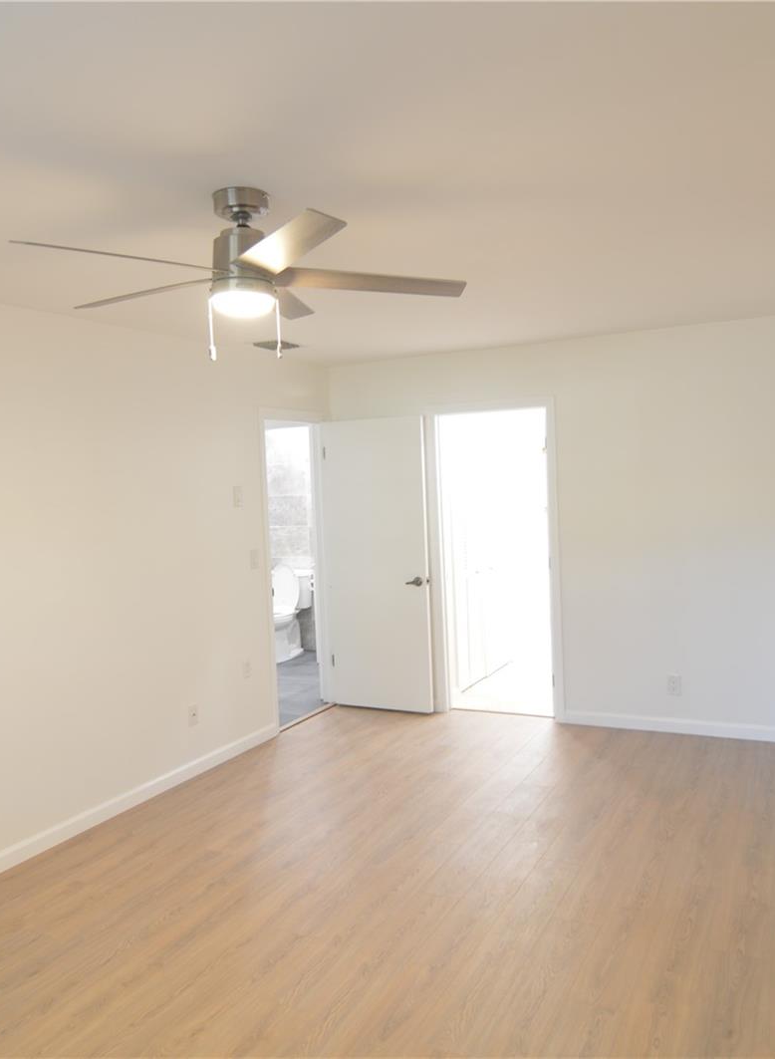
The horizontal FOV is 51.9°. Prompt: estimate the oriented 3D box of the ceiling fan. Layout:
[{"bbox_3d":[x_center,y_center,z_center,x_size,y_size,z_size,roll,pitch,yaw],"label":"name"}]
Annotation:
[{"bbox_3d":[-0.436,-0.732,2.329,1.290,0.450,1.280,0,4,29],"label":"ceiling fan"}]

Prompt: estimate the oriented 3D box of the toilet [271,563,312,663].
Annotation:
[{"bbox_3d":[-1.031,0.785,7.446,0.430,0.850,0.710,-1,4,26],"label":"toilet"}]

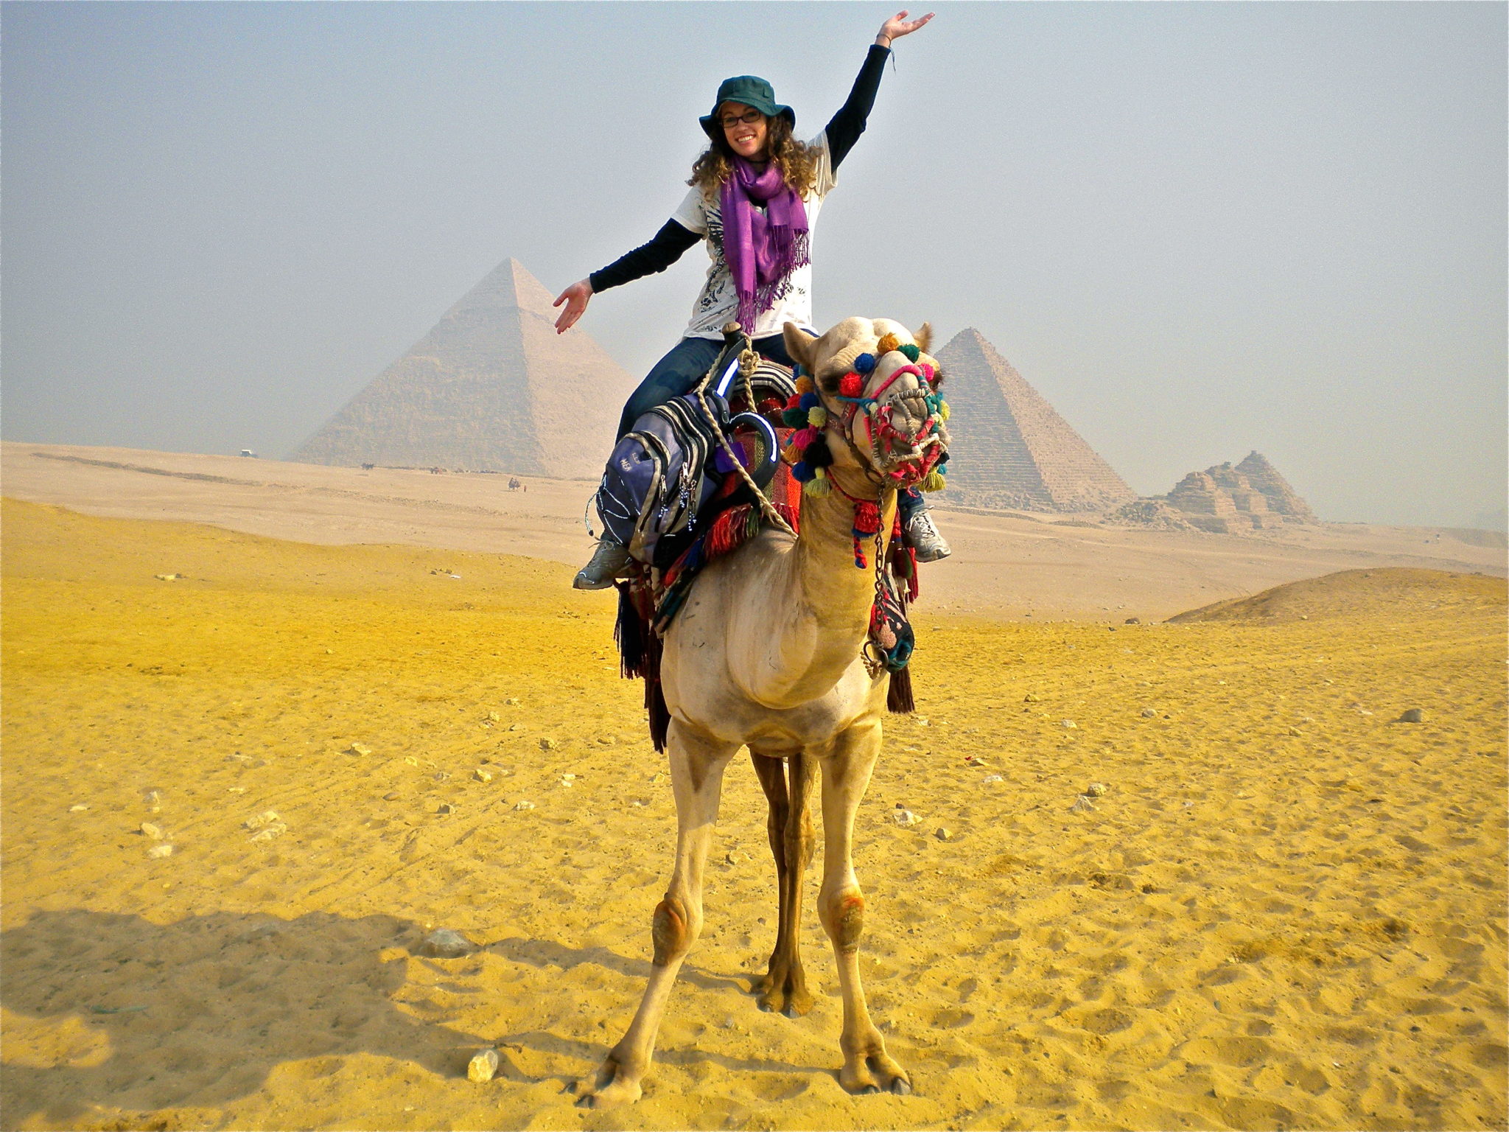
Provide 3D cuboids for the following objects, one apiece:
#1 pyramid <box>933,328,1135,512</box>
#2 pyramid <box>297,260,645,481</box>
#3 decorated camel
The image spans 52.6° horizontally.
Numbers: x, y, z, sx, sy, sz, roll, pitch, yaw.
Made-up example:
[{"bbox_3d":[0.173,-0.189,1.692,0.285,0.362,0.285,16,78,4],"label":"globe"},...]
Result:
[{"bbox_3d":[74.257,-51.781,538.568,105.000,63.000,105.000,3,4,29],"label":"pyramid"},{"bbox_3d":[-148.723,-113.591,931.131,214.000,137.000,214.000,3,4,29],"label":"pyramid"},{"bbox_3d":[0.010,0.350,4.420,0.950,2.120,2.350,1,4,-2],"label":"decorated camel"}]

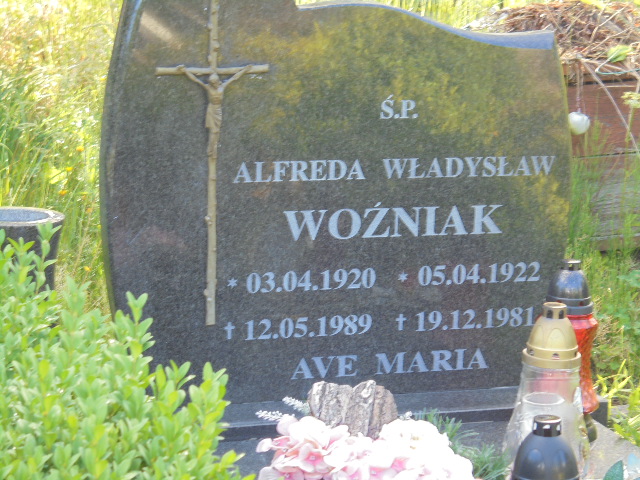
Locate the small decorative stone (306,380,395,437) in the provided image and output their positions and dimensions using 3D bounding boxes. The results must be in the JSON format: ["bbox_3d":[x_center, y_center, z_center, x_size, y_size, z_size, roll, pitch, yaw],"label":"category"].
[{"bbox_3d":[0.053,0.280,3.228,0.140,0.115,0.070,-2,12,-16],"label":"small decorative stone"}]

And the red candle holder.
[{"bbox_3d":[0.410,0.184,3.271,0.106,0.301,0.106,-2,12,-16],"label":"red candle holder"}]

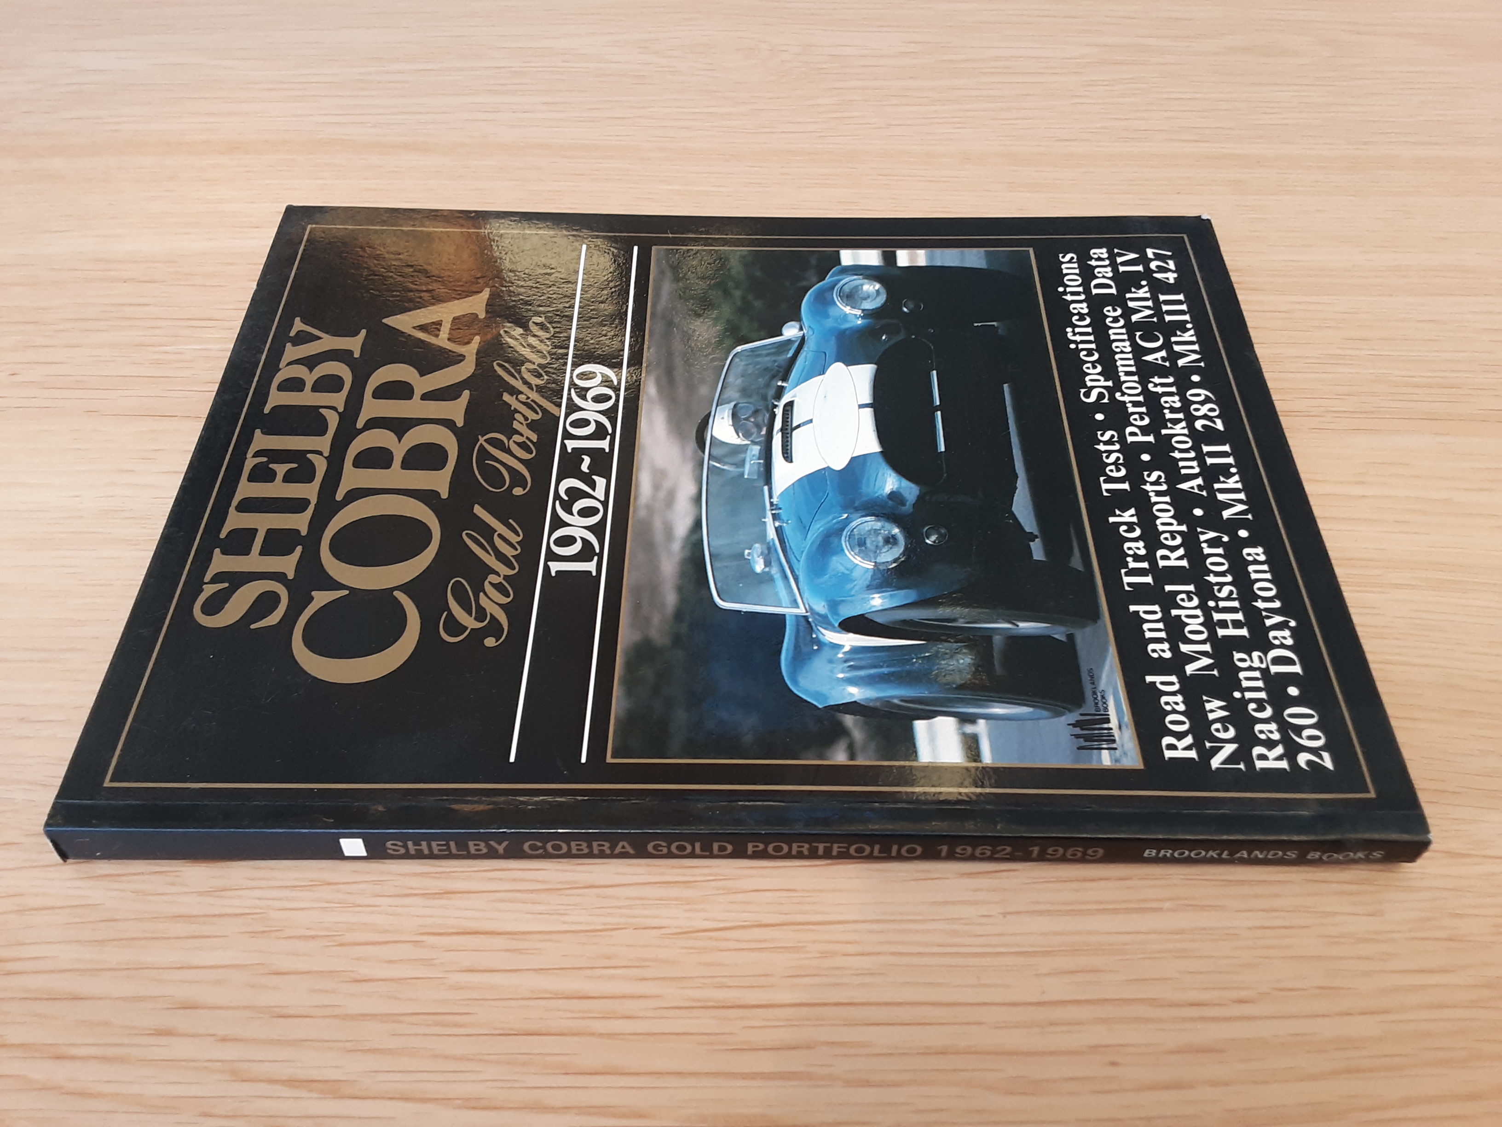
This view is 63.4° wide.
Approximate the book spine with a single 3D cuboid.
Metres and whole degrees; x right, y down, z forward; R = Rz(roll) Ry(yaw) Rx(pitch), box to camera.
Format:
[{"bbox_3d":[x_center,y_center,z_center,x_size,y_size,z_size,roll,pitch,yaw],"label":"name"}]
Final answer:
[{"bbox_3d":[-0.002,0.053,0.245,0.271,0.011,0.010,0,52,0],"label":"book spine"}]

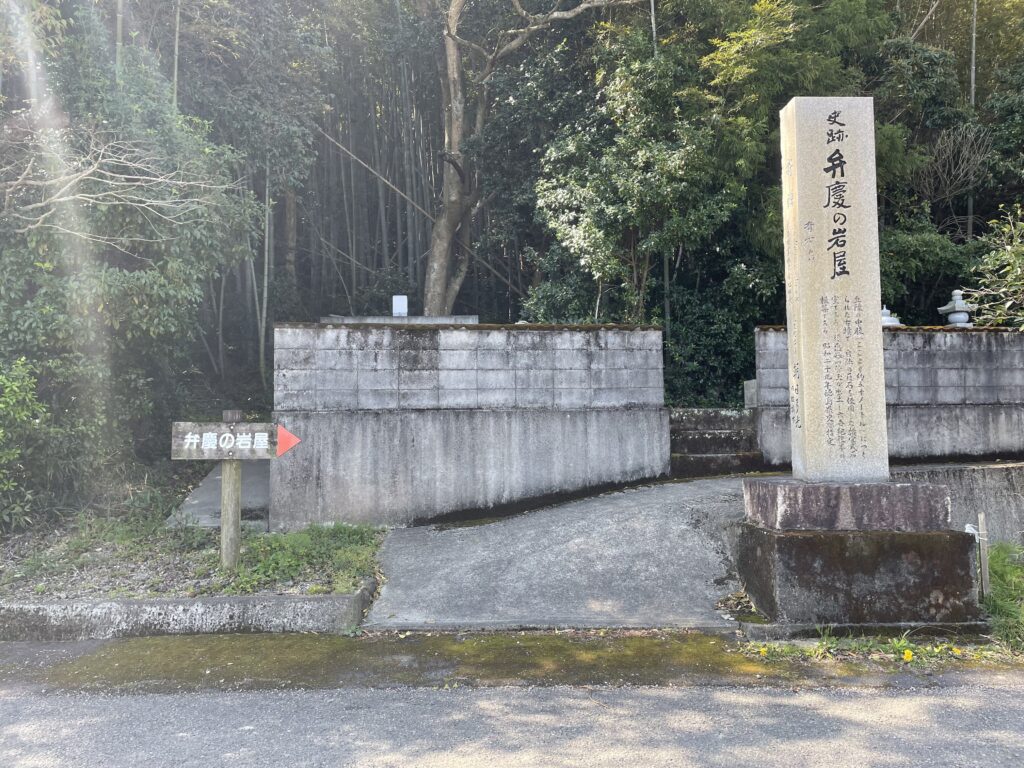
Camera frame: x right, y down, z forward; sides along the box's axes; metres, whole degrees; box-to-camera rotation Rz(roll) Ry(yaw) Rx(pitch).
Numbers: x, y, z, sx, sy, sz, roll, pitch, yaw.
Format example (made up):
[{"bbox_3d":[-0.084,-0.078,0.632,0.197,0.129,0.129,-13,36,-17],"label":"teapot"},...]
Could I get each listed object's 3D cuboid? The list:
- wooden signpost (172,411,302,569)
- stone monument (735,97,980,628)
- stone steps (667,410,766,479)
[{"bbox_3d":[-2.331,0.893,6.540,1.090,1.335,0.180,0,-3,-2],"label":"wooden signpost"},{"bbox_3d":[2.680,-0.267,6.312,1.490,4.140,1.020,-1,-3,0],"label":"stone monument"},{"bbox_3d":[2.156,0.633,8.638,1.060,0.750,0.800,0,-3,-9],"label":"stone steps"}]

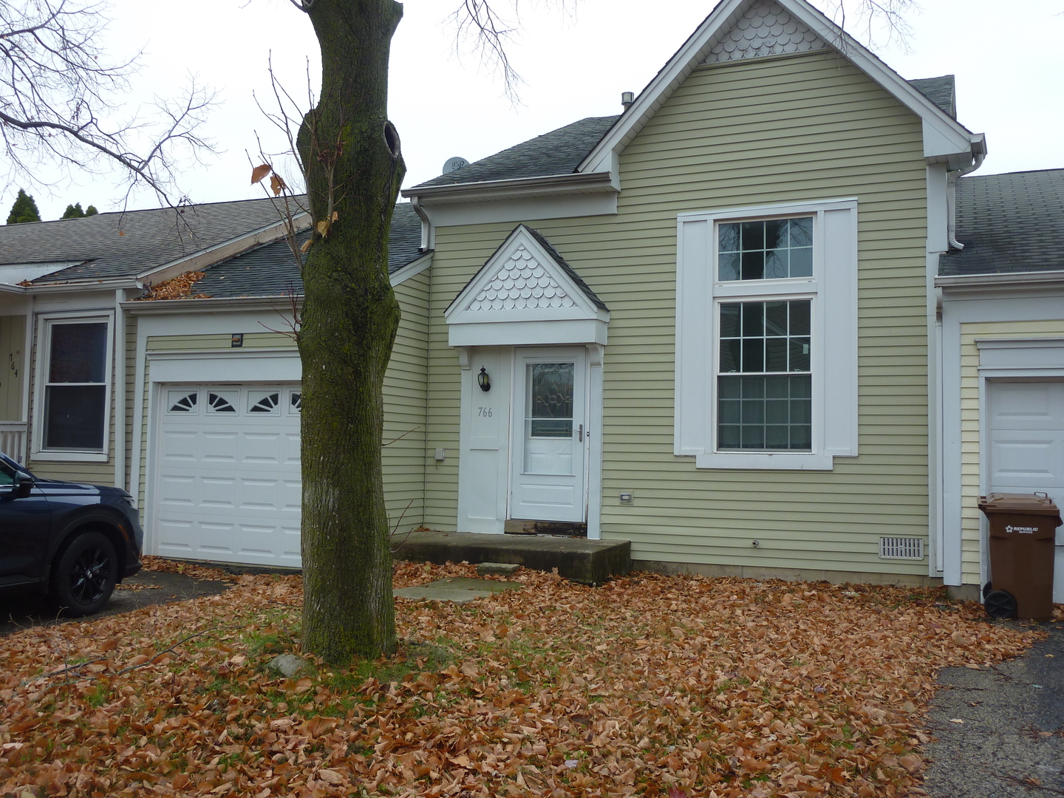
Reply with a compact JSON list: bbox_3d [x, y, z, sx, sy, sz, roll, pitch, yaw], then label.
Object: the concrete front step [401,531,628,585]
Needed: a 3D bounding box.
[{"bbox_3d":[-0.398,1.716,10.850,2.680,0.320,1.510,0,-3,23],"label":"concrete front step"}]

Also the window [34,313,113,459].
[{"bbox_3d":[-5.793,-0.155,12.393,1.300,1.870,0.100,0,-3,23],"label":"window"}]

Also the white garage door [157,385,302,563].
[{"bbox_3d":[-3.405,0.849,11.507,2.420,2.120,0.080,0,-3,23],"label":"white garage door"}]

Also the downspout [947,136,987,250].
[{"bbox_3d":[4.415,-2.051,10.001,0.370,1.090,0.110,0,-3,23],"label":"downspout"}]

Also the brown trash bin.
[{"bbox_3d":[4.306,1.363,8.673,0.695,1.045,0.660,0,-3,23],"label":"brown trash bin"}]

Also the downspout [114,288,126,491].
[{"bbox_3d":[-4.988,0.218,11.879,0.110,3.110,0.110,0,-3,23],"label":"downspout"}]

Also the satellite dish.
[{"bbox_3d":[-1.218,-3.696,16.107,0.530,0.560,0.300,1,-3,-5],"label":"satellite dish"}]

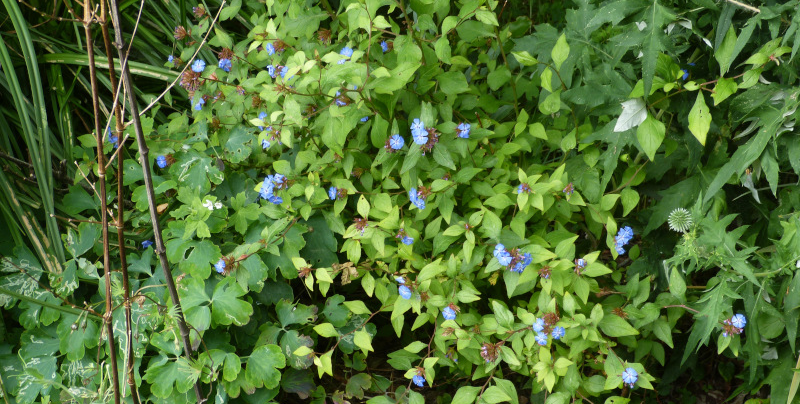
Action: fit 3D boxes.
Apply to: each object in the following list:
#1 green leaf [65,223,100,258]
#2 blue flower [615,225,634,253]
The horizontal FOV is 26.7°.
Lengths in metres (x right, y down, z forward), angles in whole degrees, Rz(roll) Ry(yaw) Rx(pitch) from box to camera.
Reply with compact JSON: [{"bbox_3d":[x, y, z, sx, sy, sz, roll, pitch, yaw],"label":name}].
[{"bbox_3d":[-0.442,0.054,2.350,0.049,0.042,0.028,0,25,0],"label":"green leaf"},{"bbox_3d":[0.309,0.053,2.320,0.027,0.034,0.021,-11,27,-23],"label":"blue flower"}]

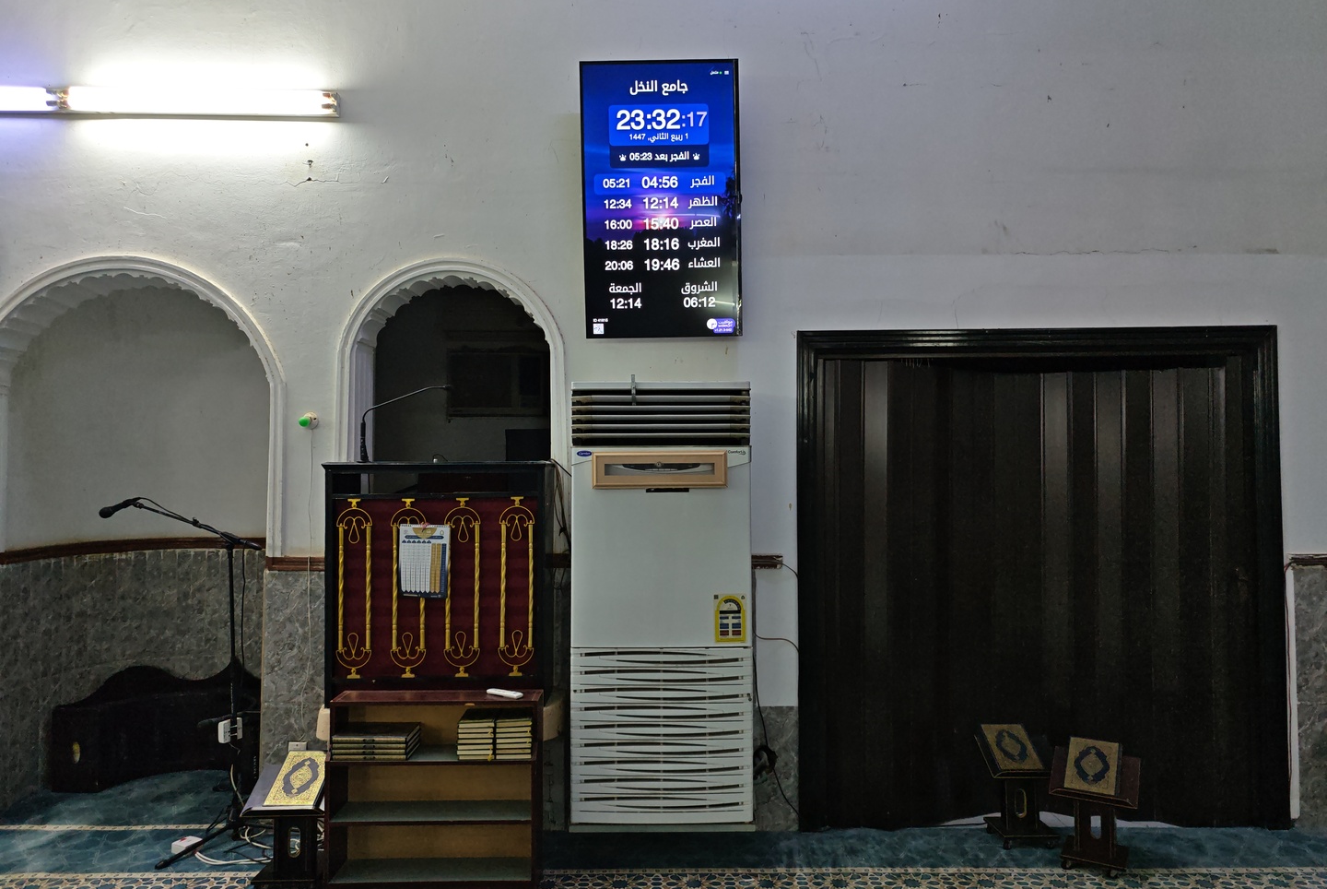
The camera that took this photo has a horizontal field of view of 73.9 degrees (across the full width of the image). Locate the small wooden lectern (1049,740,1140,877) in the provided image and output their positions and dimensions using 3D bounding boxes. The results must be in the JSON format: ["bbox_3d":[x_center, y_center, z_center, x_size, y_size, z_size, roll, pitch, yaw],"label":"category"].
[{"bbox_3d":[1.727,1.453,3.532,0.310,0.470,0.230,-1,-2,30],"label":"small wooden lectern"}]

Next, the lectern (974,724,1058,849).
[{"bbox_3d":[1.545,1.467,3.804,0.310,0.465,0.230,0,-2,-2],"label":"lectern"}]

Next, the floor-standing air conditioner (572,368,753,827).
[{"bbox_3d":[-0.009,0.702,4.067,0.800,1.955,0.360,0,-2,0],"label":"floor-standing air conditioner"}]

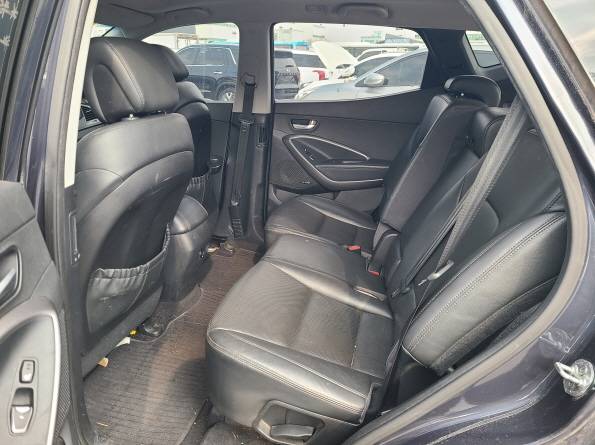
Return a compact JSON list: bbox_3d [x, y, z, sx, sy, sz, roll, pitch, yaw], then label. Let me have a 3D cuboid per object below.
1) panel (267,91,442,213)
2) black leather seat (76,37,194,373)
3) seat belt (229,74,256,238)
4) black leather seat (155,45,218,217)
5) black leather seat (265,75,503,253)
[{"bbox_3d":[0.284,-0.347,2.468,0.900,0.740,0.120,5,21,14],"label":"panel"},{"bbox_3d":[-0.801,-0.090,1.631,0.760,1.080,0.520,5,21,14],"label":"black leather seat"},{"bbox_3d":[-0.316,-0.335,2.551,0.130,0.950,0.080,5,21,14],"label":"seat belt"},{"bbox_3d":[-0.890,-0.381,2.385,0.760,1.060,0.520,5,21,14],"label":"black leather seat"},{"bbox_3d":[0.368,-0.196,2.126,0.920,0.960,0.510,5,21,14],"label":"black leather seat"}]

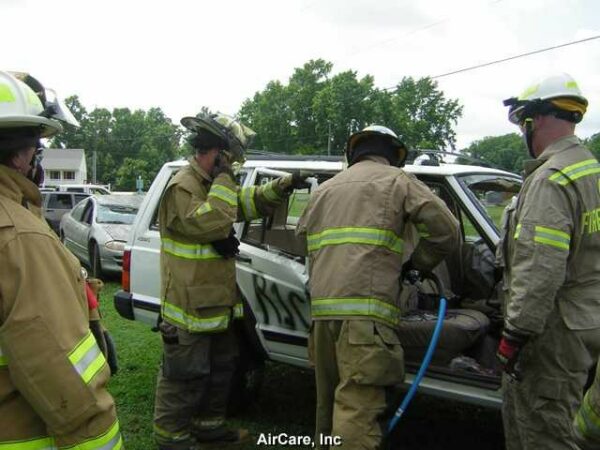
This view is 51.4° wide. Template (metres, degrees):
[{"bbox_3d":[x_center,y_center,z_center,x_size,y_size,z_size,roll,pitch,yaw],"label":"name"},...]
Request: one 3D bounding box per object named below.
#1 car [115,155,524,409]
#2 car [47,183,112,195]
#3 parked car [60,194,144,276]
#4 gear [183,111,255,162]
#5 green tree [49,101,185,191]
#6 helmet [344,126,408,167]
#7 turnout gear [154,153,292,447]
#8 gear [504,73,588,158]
[{"bbox_3d":[0.900,0.440,4.170,4.240,1.640,1.780,3,3,32],"label":"car"},{"bbox_3d":[-9.011,-0.715,25.500,5.200,1.800,1.900,1,3,0],"label":"car"},{"bbox_3d":[-3.790,0.120,13.300,1.870,1.400,4.950,-1,4,-31],"label":"parked car"},{"bbox_3d":[-0.452,-0.480,3.420,0.390,0.230,0.290,35,-11,-23],"label":"gear"},{"bbox_3d":[-23.526,-9.551,80.000,16.000,13.500,10.000,1,3,0],"label":"green tree"},{"bbox_3d":[0.383,-0.388,3.120,0.290,0.210,0.360,1,-19,10],"label":"helmet"},{"bbox_3d":[-0.430,0.397,3.420,0.650,1.540,0.580,0,3,-23],"label":"turnout gear"},{"bbox_3d":[1.035,-0.460,2.620,0.350,0.360,0.280,4,4,42],"label":"gear"}]

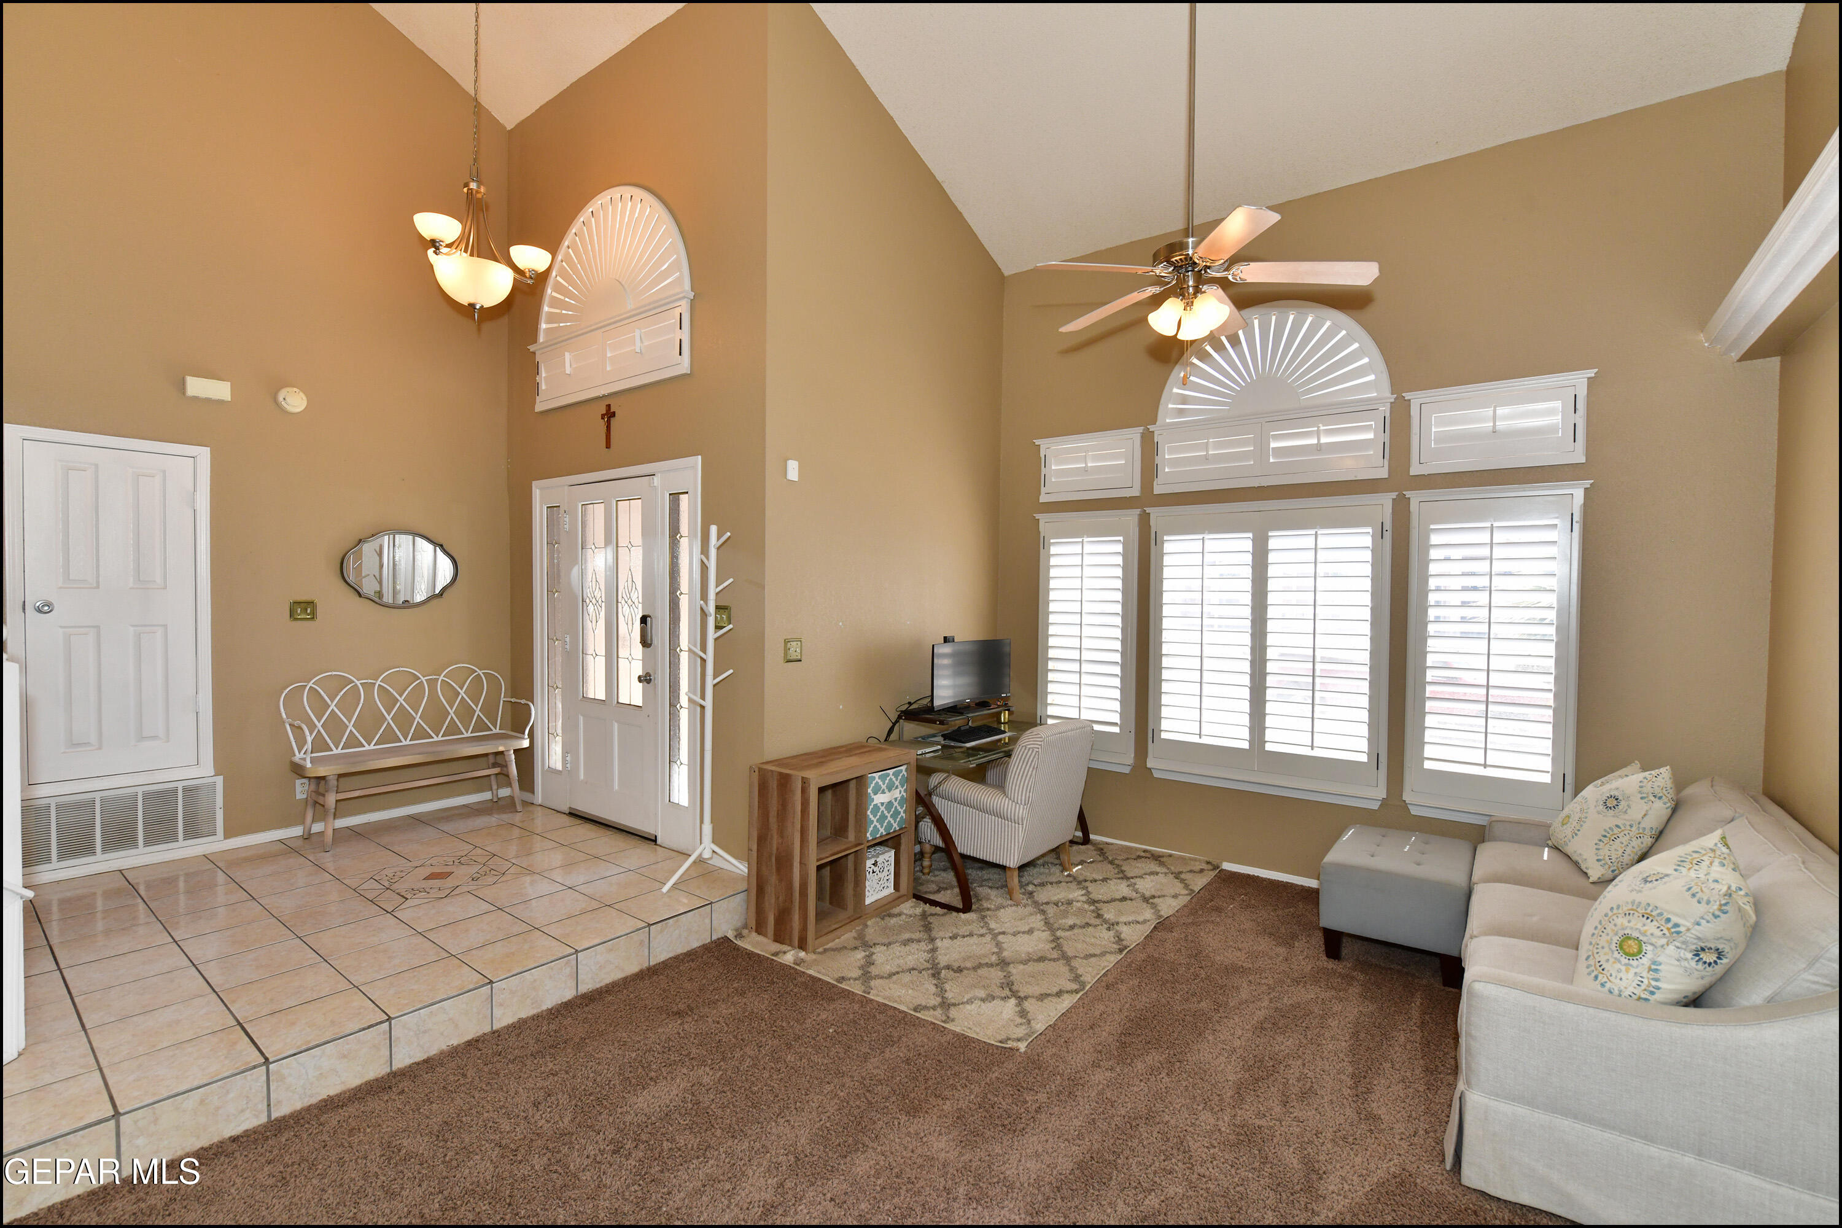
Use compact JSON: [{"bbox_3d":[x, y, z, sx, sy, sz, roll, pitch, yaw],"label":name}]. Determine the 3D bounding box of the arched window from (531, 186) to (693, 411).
[{"bbox_3d":[-1.825,-1.841,4.760,1.660,1.130,0.080,2,2,38],"label":"arched window"}]

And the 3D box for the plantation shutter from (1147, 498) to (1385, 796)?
[{"bbox_3d":[1.927,0.177,4.660,1.330,1.620,0.080,2,2,38],"label":"plantation shutter"}]

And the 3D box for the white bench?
[{"bbox_3d":[-3.011,0.795,4.906,0.460,0.920,1.235,1,2,39],"label":"white bench"}]

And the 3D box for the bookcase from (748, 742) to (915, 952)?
[{"bbox_3d":[-0.416,1.077,3.963,0.388,0.758,0.763,1,2,35],"label":"bookcase"}]

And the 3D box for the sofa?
[{"bbox_3d":[2.400,1.107,2.726,0.910,0.860,1.980,2,2,38],"label":"sofa"}]

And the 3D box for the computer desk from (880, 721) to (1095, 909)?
[{"bbox_3d":[0.359,1.073,4.788,0.740,0.755,1.480,2,2,38],"label":"computer desk"}]

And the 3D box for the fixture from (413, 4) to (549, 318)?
[{"bbox_3d":[-2.207,-2.495,4.045,0.640,2.085,0.640,1,2,39],"label":"fixture"}]

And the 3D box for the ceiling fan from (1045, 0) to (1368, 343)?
[{"bbox_3d":[1.058,-1.998,3.216,1.300,1.740,1.300,1,2,39],"label":"ceiling fan"}]

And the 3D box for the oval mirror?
[{"bbox_3d":[-3.183,-0.275,5.039,0.035,0.476,0.635,1,2,39],"label":"oval mirror"}]

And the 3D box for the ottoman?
[{"bbox_3d":[2.183,1.296,3.722,0.540,0.430,0.720,2,2,38],"label":"ottoman"}]

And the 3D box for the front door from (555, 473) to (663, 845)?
[{"bbox_3d":[-1.820,0.236,4.844,0.930,2.030,0.060,2,2,38],"label":"front door"}]

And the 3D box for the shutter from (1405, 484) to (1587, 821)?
[{"bbox_3d":[2.780,0.201,4.003,0.720,1.620,0.080,2,2,38],"label":"shutter"}]

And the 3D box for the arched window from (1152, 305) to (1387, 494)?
[{"bbox_3d":[1.935,-1.230,4.631,1.290,1.010,0.080,2,2,38],"label":"arched window"}]

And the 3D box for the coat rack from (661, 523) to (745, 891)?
[{"bbox_3d":[-1.037,0.432,3.949,0.450,1.720,0.430,1,2,39],"label":"coat rack"}]

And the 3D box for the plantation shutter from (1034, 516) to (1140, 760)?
[{"bbox_3d":[1.077,0.152,5.313,0.710,1.620,0.080,2,2,38],"label":"plantation shutter"}]

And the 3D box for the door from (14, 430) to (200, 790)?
[{"bbox_3d":[-4.003,-0.006,4.069,0.045,1.620,0.610,1,2,39],"label":"door"}]

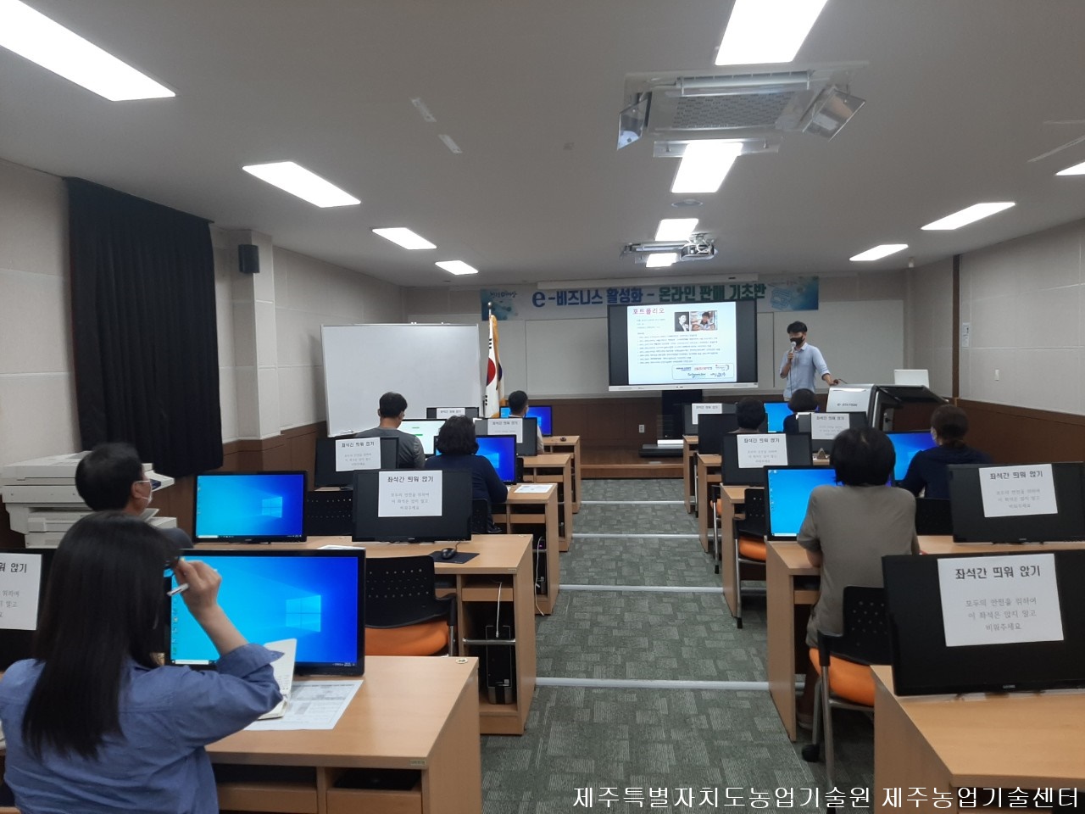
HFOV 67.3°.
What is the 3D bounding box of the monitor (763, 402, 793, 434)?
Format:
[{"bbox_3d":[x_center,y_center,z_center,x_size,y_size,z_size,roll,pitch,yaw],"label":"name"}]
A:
[{"bbox_3d":[2.521,0.109,8.236,0.565,0.338,0.070,-1,-4,6],"label":"monitor"}]

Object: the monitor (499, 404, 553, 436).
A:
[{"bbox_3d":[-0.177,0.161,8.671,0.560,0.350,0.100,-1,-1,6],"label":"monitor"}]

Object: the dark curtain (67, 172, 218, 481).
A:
[{"bbox_3d":[-2.717,-0.427,5.739,0.110,1.980,1.690,-1,3,6],"label":"dark curtain"}]

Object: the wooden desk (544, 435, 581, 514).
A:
[{"bbox_3d":[-0.420,0.719,8.568,1.600,0.705,0.580,-1,3,6],"label":"wooden desk"}]

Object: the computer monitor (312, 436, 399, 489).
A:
[{"bbox_3d":[-1.243,0.372,5.464,0.565,0.338,0.070,-1,-4,2],"label":"computer monitor"}]

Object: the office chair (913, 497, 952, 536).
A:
[{"bbox_3d":[2.126,0.848,4.419,0.590,0.800,0.560,-1,4,5],"label":"office chair"}]

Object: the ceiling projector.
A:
[{"bbox_3d":[1.504,-1.503,7.864,0.340,0.140,0.290,-1,3,6],"label":"ceiling projector"}]

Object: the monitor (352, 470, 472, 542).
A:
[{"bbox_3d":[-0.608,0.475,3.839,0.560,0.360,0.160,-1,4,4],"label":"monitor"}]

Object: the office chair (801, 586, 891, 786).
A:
[{"bbox_3d":[1.210,0.953,2.776,0.550,0.820,0.580,-1,4,10],"label":"office chair"}]

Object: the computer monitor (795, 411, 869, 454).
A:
[{"bbox_3d":[2.373,0.209,6.686,0.565,0.338,0.070,-1,-4,6],"label":"computer monitor"}]

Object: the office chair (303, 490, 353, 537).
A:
[{"bbox_3d":[-1.306,0.896,5.208,0.590,0.800,0.560,-1,4,5],"label":"office chair"}]

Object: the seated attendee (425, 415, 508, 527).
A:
[{"bbox_3d":[-0.419,0.658,4.832,0.490,1.235,0.700,-1,4,5],"label":"seated attendee"}]

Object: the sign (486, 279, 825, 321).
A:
[{"bbox_3d":[1.516,-1.572,11.935,4.890,0.475,0.030,-1,4,5],"label":"sign"}]

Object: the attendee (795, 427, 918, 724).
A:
[{"bbox_3d":[1.133,0.697,3.017,0.450,1.270,0.640,-1,3,6],"label":"attendee"}]

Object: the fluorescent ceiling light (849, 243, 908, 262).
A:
[{"bbox_3d":[4.046,-1.870,9.854,0.305,0.060,1.240,-1,3,6],"label":"fluorescent ceiling light"}]

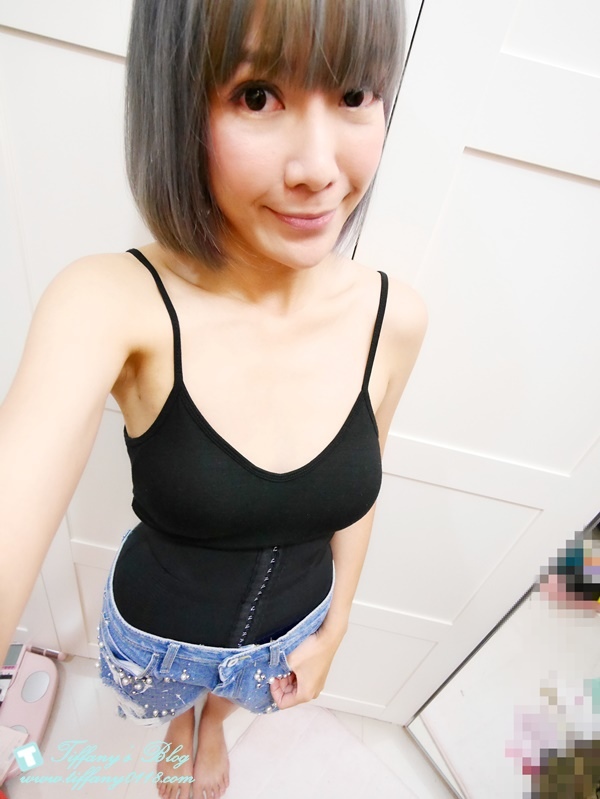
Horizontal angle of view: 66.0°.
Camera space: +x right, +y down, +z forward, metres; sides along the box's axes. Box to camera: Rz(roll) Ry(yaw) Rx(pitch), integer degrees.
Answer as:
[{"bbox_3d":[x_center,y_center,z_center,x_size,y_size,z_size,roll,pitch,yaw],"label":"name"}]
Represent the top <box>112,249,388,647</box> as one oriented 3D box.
[{"bbox_3d":[-0.052,0.080,0.547,0.300,0.460,0.240,5,38,-12],"label":"top"}]

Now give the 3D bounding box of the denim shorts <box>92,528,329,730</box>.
[{"bbox_3d":[-0.124,0.321,0.728,0.330,0.280,0.250,9,37,-7],"label":"denim shorts"}]

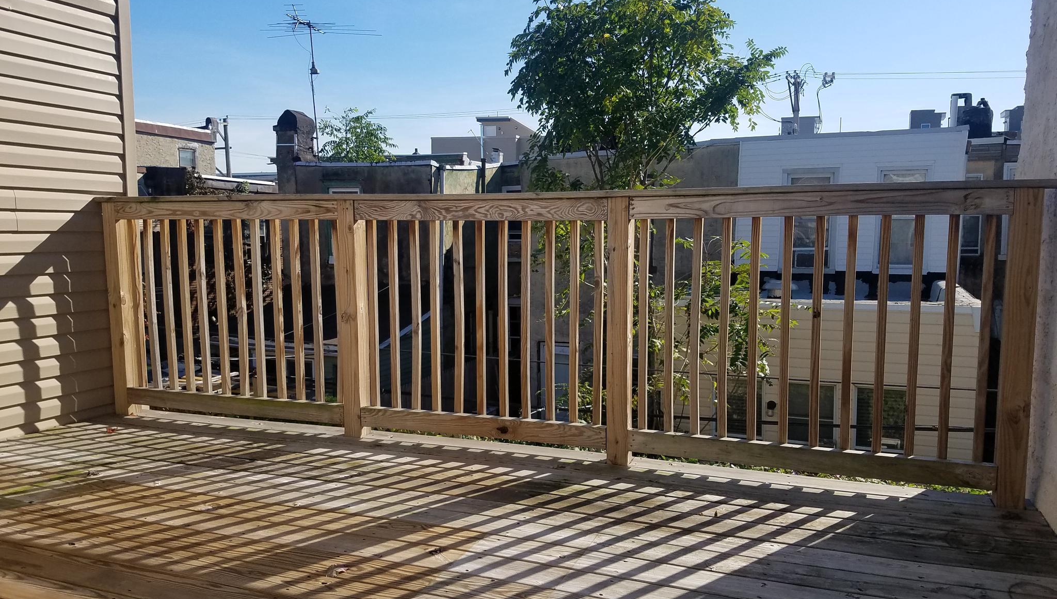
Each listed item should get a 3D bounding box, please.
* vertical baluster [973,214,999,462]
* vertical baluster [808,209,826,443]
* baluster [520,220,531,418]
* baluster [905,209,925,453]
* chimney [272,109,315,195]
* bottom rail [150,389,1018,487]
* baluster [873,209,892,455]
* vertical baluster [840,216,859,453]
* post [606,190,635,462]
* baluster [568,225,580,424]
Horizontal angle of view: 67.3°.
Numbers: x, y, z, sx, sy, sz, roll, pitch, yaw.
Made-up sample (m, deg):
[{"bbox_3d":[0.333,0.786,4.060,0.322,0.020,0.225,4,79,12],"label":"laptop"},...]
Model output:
[{"bbox_3d":[1.657,0.145,2.878,0.036,0.950,0.036,2,7,20],"label":"vertical baluster"},{"bbox_3d":[1.117,0.128,3.076,0.036,0.950,0.036,2,7,20],"label":"vertical baluster"},{"bbox_3d":[-0.014,0.089,3.423,0.034,0.944,0.034,2,7,21],"label":"baluster"},{"bbox_3d":[1.407,0.134,2.892,0.034,0.944,0.034,2,7,21],"label":"baluster"},{"bbox_3d":[-5.077,-3.166,17.297,0.521,1.776,0.680,2,7,21],"label":"chimney"},{"bbox_3d":[-0.231,0.565,3.522,4.044,0.088,0.038,2,7,21],"label":"bottom rail"},{"bbox_3d":[1.334,0.135,2.997,0.036,0.950,0.036,2,7,20],"label":"baluster"},{"bbox_3d":[1.224,0.132,3.037,0.036,0.950,0.036,2,7,20],"label":"vertical baluster"},{"bbox_3d":[0.380,0.133,3.269,0.089,1.112,0.089,2,7,21],"label":"post"},{"bbox_3d":[0.194,0.096,3.346,0.034,0.944,0.034,2,7,21],"label":"baluster"}]

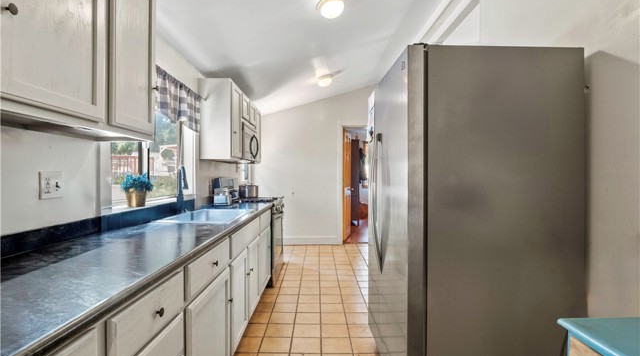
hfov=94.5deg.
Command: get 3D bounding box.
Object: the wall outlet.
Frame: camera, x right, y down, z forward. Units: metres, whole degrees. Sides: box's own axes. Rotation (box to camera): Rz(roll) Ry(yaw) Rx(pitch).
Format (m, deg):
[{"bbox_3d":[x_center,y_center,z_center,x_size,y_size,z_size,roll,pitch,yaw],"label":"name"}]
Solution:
[{"bbox_3d":[-1.122,0.031,1.240,0.012,0.114,0.114,0,0,0],"label":"wall outlet"}]

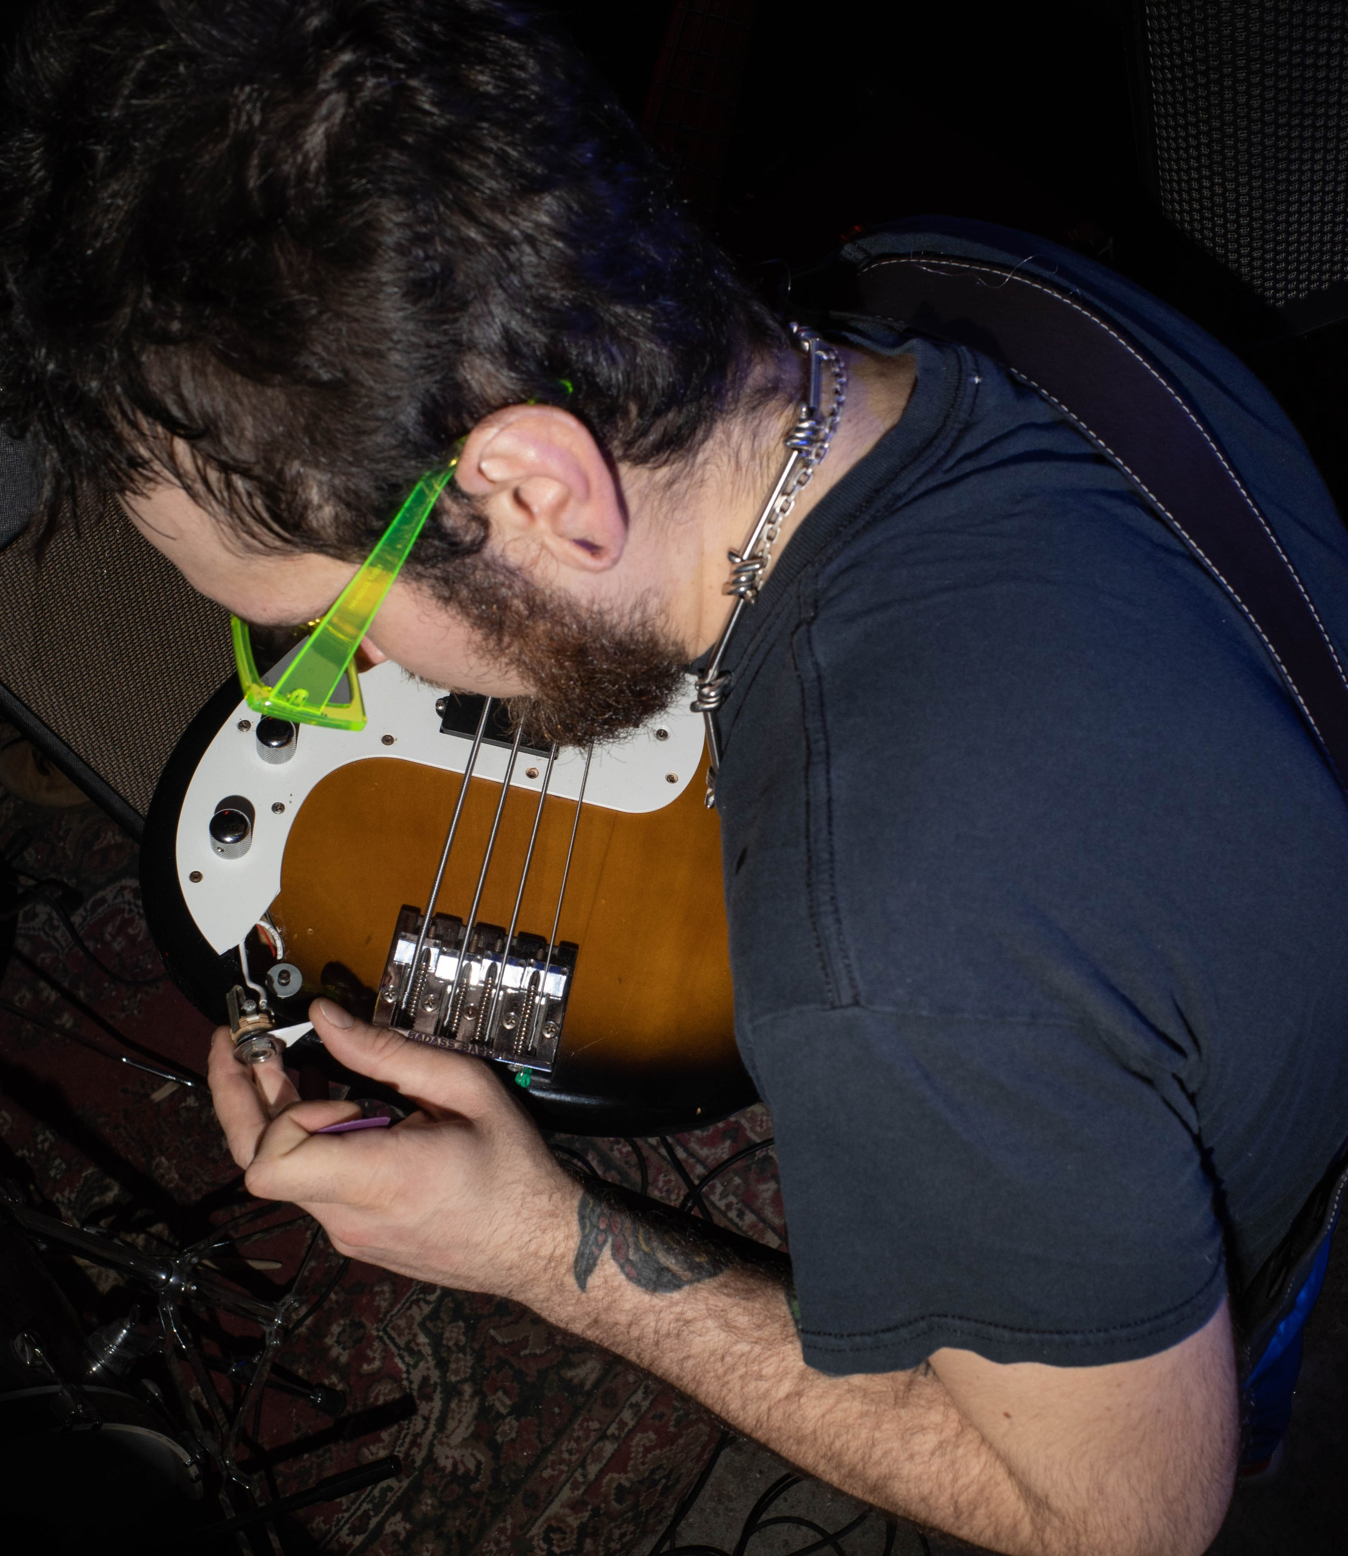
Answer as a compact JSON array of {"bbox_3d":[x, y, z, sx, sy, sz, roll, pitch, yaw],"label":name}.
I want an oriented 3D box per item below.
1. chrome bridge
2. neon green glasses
[{"bbox_3d":[-0.086,0.091,0.691,0.080,0.018,0.058,13,57,-5],"label":"chrome bridge"},{"bbox_3d":[-0.088,-0.110,0.516,0.152,0.046,0.146,-49,29,29],"label":"neon green glasses"}]

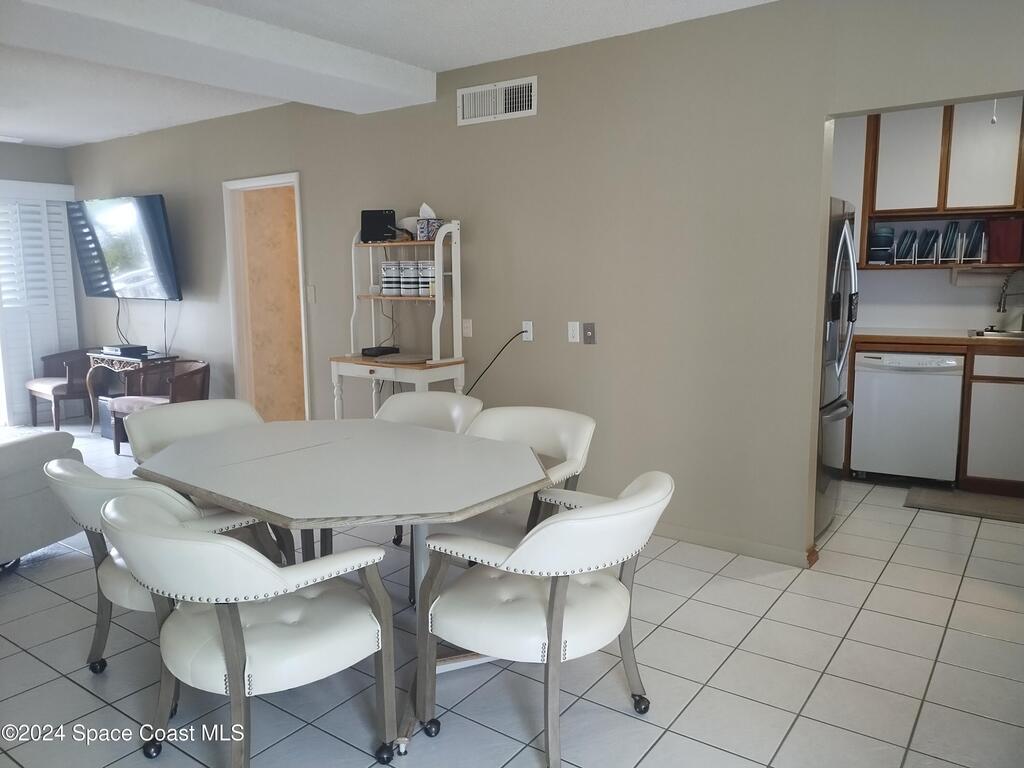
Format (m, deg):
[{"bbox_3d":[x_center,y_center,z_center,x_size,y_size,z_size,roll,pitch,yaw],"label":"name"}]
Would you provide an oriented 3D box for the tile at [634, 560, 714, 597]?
[{"bbox_3d":[0.725,0.886,3.333,0.297,0.010,0.297,5,10,36],"label":"tile"}]

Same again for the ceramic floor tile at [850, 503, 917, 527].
[{"bbox_3d":[2.104,0.747,4.183,0.297,0.010,0.297,5,10,36],"label":"ceramic floor tile"}]

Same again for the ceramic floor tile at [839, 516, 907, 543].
[{"bbox_3d":[1.939,0.789,3.969,0.301,0.010,0.301,5,10,36],"label":"ceramic floor tile"}]

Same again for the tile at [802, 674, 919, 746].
[{"bbox_3d":[1.102,1.023,2.327,0.301,0.010,0.301,5,10,36],"label":"tile"}]

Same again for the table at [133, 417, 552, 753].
[{"bbox_3d":[-0.594,0.614,2.599,1.540,0.747,1.040,6,10,39],"label":"table"}]

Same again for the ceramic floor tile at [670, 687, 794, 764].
[{"bbox_3d":[0.677,1.037,2.259,0.301,0.010,0.301,5,10,36],"label":"ceramic floor tile"}]

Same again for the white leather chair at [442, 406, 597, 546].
[{"bbox_3d":[0.039,0.519,3.076,0.610,0.785,0.630,4,9,33],"label":"white leather chair"}]

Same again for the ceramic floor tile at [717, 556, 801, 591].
[{"bbox_3d":[1.151,0.873,3.422,0.302,0.010,0.302,6,10,35],"label":"ceramic floor tile"}]

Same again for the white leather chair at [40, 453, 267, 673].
[{"bbox_3d":[-1.137,0.596,2.518,0.610,0.820,0.660,6,10,35],"label":"white leather chair"}]

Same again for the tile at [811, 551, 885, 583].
[{"bbox_3d":[1.559,0.849,3.436,0.297,0.010,0.297,5,10,36],"label":"tile"}]

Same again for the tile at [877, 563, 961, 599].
[{"bbox_3d":[1.825,0.882,3.304,0.301,0.010,0.301,5,10,36],"label":"tile"}]

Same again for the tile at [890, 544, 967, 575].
[{"bbox_3d":[2.006,0.847,3.549,0.301,0.010,0.301,5,10,36],"label":"tile"}]

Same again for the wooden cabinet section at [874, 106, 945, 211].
[{"bbox_3d":[2.603,-1.448,4.801,0.363,0.646,0.300,5,10,36],"label":"wooden cabinet section"}]

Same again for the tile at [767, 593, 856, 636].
[{"bbox_3d":[1.220,0.934,3.001,0.302,0.010,0.302,6,10,35],"label":"tile"}]

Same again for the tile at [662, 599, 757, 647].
[{"bbox_3d":[0.790,0.943,2.915,0.297,0.010,0.297,5,10,36],"label":"tile"}]

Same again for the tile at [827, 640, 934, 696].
[{"bbox_3d":[1.290,0.995,2.579,0.302,0.010,0.302,6,10,35],"label":"tile"}]

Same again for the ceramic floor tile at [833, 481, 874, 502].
[{"bbox_3d":[2.075,0.683,4.650,0.297,0.010,0.297,5,10,36],"label":"ceramic floor tile"}]

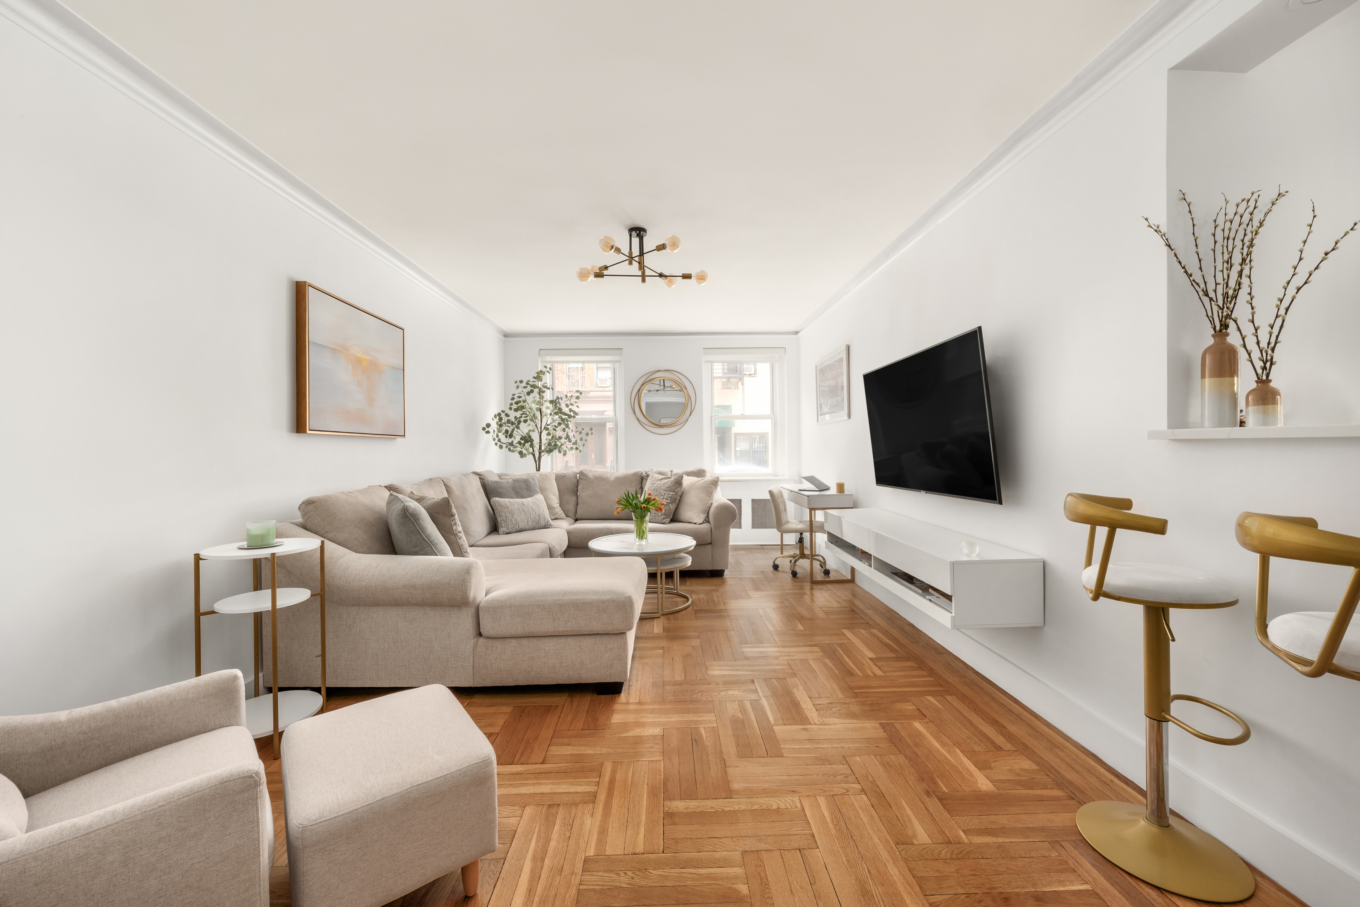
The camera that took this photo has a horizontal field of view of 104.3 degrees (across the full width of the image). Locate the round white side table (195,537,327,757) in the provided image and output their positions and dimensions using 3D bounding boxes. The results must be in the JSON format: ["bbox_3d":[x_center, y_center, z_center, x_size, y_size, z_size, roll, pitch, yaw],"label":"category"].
[{"bbox_3d":[-1.679,0.767,2.143,0.420,0.777,0.420,-1,0,0],"label":"round white side table"}]

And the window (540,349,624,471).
[{"bbox_3d":[-1.201,-0.466,6.475,1.008,1.617,0.140,-1,1,-2],"label":"window"}]

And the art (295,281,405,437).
[{"bbox_3d":[-2.027,-0.515,3.342,0.055,0.809,1.056,-1,1,-2],"label":"art"}]

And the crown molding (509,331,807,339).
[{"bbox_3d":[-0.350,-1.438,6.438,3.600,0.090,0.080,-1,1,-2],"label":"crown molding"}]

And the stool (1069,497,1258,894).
[{"bbox_3d":[1.343,0.629,1.523,0.460,0.980,0.540,-1,0,36],"label":"stool"}]

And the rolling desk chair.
[{"bbox_3d":[1.163,0.710,5.036,0.600,0.820,0.540,-1,0,14],"label":"rolling desk chair"}]

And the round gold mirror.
[{"bbox_3d":[-0.208,-0.625,6.478,0.800,0.800,0.040,-1,0,-1],"label":"round gold mirror"}]

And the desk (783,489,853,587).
[{"bbox_3d":[1.315,0.743,5.229,0.390,0.768,1.235,-1,1,-2],"label":"desk"}]

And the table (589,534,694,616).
[{"bbox_3d":[-0.283,0.913,4.091,0.840,0.464,0.840,-1,0,0],"label":"table"}]

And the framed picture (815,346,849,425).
[{"bbox_3d":[1.483,-0.634,5.168,0.023,0.643,0.940,-1,1,-1],"label":"framed picture"}]

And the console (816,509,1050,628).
[{"bbox_3d":[1.343,0.595,3.186,0.390,0.290,1.871,-1,0,-1],"label":"console"}]

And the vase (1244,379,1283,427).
[{"bbox_3d":[1.669,-0.140,1.537,0.076,0.146,0.076,-1,0,-1],"label":"vase"}]

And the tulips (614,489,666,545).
[{"bbox_3d":[-0.304,0.485,4.099,0.400,0.427,0.360,-1,1,-2],"label":"tulips"}]

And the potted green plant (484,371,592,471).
[{"bbox_3d":[-1.554,0.103,5.760,1.180,2.100,1.050,-1,0,-1],"label":"potted green plant"}]

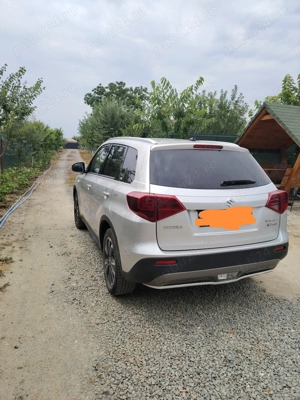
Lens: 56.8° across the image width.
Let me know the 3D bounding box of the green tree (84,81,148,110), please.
[{"bbox_3d":[-3.022,-6.804,24.648,5.626,7.202,5.626,1,10,-7],"label":"green tree"}]

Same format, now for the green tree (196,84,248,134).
[{"bbox_3d":[3.164,-2.992,12.905,2.434,4.507,2.434,5,11,14],"label":"green tree"}]

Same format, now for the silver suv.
[{"bbox_3d":[-0.061,-0.079,4.217,1.790,1.610,4.175,-1,11,-21],"label":"silver suv"}]

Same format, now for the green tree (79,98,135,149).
[{"bbox_3d":[-2.708,-4.049,17.398,3.556,4.425,3.556,1,10,-9],"label":"green tree"}]

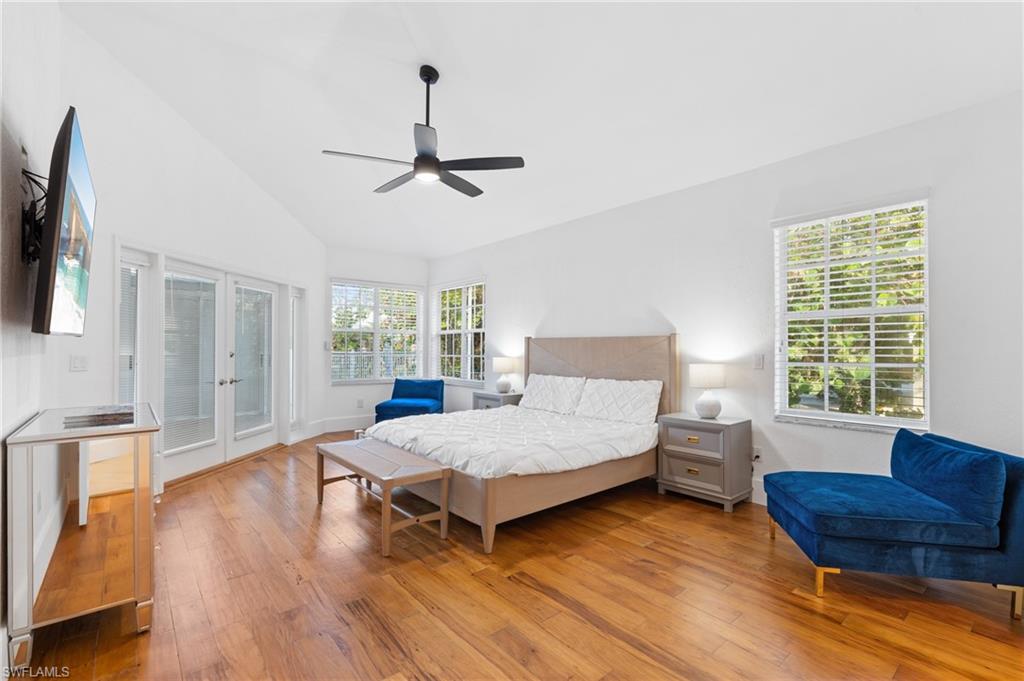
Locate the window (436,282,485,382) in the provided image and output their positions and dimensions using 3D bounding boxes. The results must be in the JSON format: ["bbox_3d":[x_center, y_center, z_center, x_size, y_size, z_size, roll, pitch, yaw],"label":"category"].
[{"bbox_3d":[-0.808,-0.104,7.044,0.090,1.530,1.330,0,-1,-40],"label":"window"}]

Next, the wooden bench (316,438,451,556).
[{"bbox_3d":[-0.999,1.089,3.355,0.450,0.456,1.270,0,-1,-40],"label":"wooden bench"}]

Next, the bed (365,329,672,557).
[{"bbox_3d":[0.035,0.638,4.250,2.220,1.375,2.070,0,-1,-40],"label":"bed"}]

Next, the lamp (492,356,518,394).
[{"bbox_3d":[-0.118,0.450,5.917,0.300,0.475,0.300,0,-1,-40],"label":"lamp"}]

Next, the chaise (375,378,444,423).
[{"bbox_3d":[-1.500,0.980,6.810,0.770,0.750,0.910,0,-1,6],"label":"chaise"}]

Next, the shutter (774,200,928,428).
[{"bbox_3d":[2.397,-0.150,3.292,0.090,1.510,0.915,0,-1,-40],"label":"shutter"}]

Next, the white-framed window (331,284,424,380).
[{"bbox_3d":[-2.086,-0.101,7.124,1.500,1.530,0.090,0,-1,-40],"label":"white-framed window"}]

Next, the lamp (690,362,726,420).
[{"bbox_3d":[1.660,0.427,3.858,0.310,0.470,0.310,0,-1,-40],"label":"lamp"}]

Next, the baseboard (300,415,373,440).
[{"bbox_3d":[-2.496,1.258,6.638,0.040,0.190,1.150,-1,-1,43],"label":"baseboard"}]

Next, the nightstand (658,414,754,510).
[{"bbox_3d":[1.629,0.989,3.852,0.400,0.656,0.610,0,-1,-40],"label":"nightstand"}]

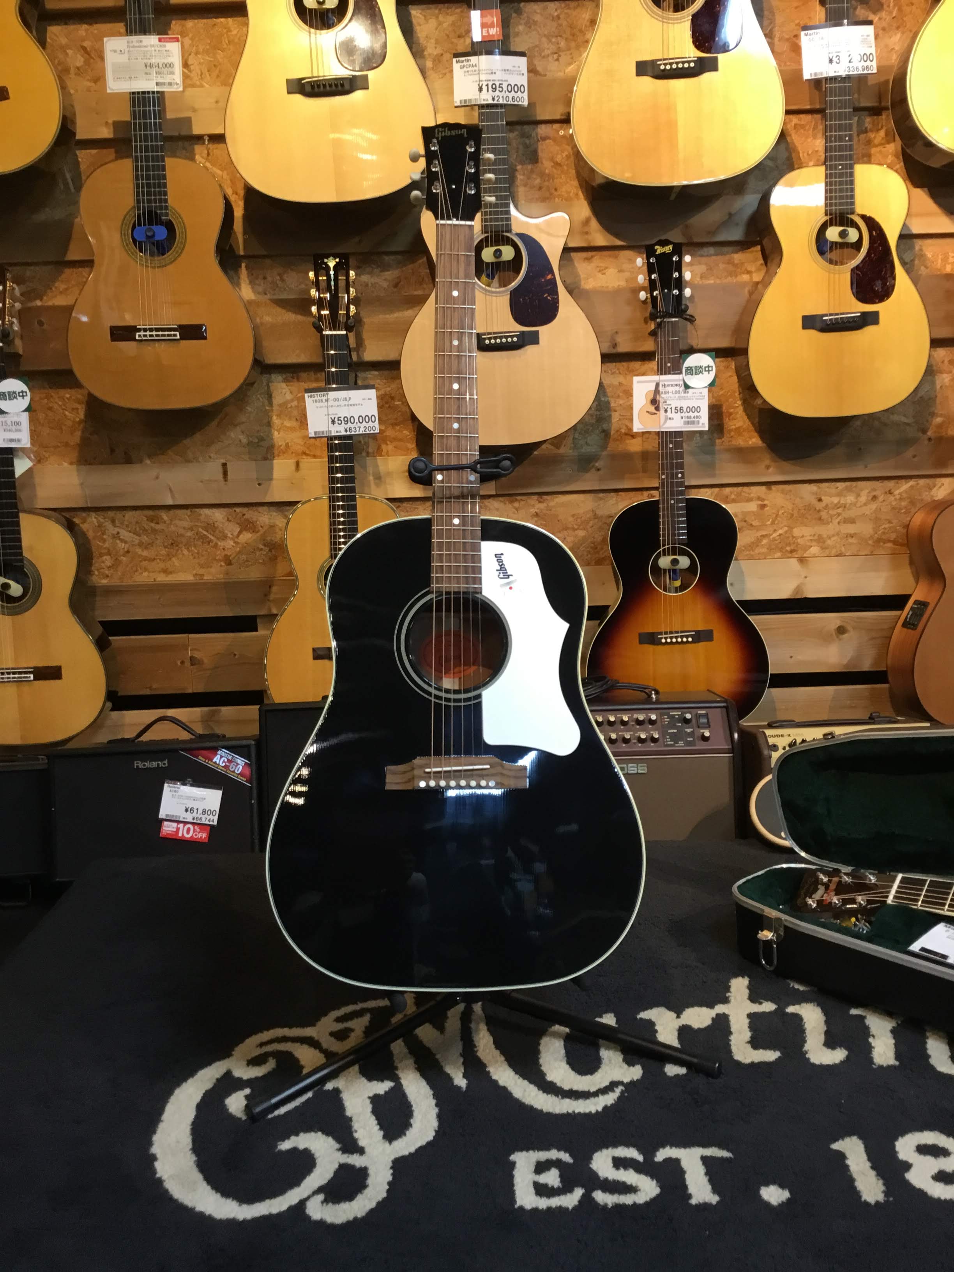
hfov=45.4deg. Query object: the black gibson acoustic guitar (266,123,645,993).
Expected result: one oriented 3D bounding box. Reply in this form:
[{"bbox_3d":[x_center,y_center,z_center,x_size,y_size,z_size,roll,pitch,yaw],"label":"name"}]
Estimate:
[{"bbox_3d":[-0.022,-0.123,1.329,0.410,1.020,0.135,0,-9,0],"label":"black gibson acoustic guitar"}]

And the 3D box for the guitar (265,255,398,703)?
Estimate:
[{"bbox_3d":[-0.272,-0.281,2.356,0.360,0.970,0.122,-2,10,0],"label":"guitar"}]

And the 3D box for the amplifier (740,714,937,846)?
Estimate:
[{"bbox_3d":[0.658,0.315,2.045,0.362,0.295,0.255,-2,6,0],"label":"amplifier"}]

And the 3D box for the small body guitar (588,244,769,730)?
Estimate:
[{"bbox_3d":[0.398,-0.298,2.361,0.377,0.998,0.125,-3,9,1],"label":"small body guitar"}]

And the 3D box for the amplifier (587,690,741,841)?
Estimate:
[{"bbox_3d":[0.272,0.282,2.135,0.389,0.318,0.275,-2,3,3],"label":"amplifier"}]

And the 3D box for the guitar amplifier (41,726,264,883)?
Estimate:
[{"bbox_3d":[-0.594,0.327,2.232,0.379,0.262,0.270,-2,-1,-3],"label":"guitar amplifier"}]

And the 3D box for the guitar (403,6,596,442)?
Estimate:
[{"bbox_3d":[0.033,-0.881,2.198,0.392,1.018,0.130,-3,8,0],"label":"guitar"}]

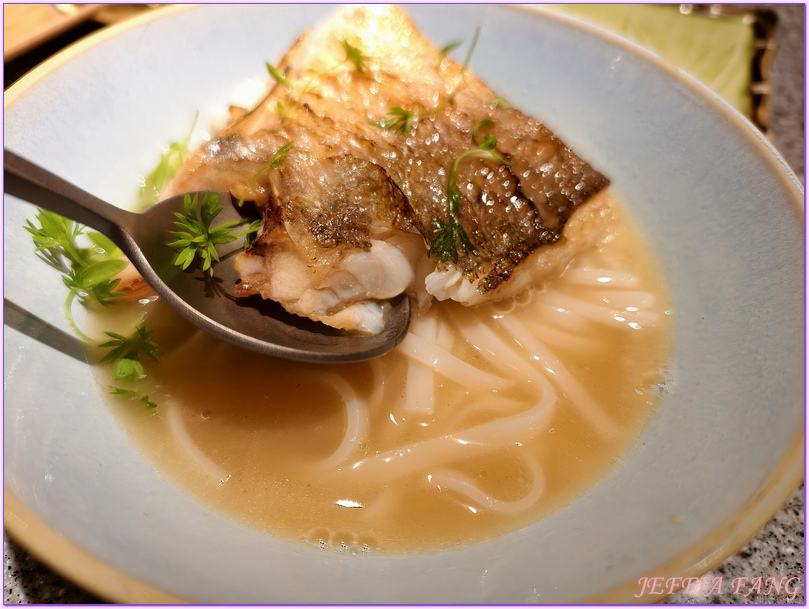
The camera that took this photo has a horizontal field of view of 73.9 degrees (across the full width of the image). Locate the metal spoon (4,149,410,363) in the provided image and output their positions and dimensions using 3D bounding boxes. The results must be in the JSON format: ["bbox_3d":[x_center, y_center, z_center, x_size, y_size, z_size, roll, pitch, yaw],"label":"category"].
[{"bbox_3d":[-0.091,-0.028,0.118,0.196,0.023,0.043,19,52,-15],"label":"metal spoon"}]

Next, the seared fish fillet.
[{"bbox_3d":[-0.009,-0.036,0.168,0.103,0.034,0.101,43,65,15],"label":"seared fish fillet"}]

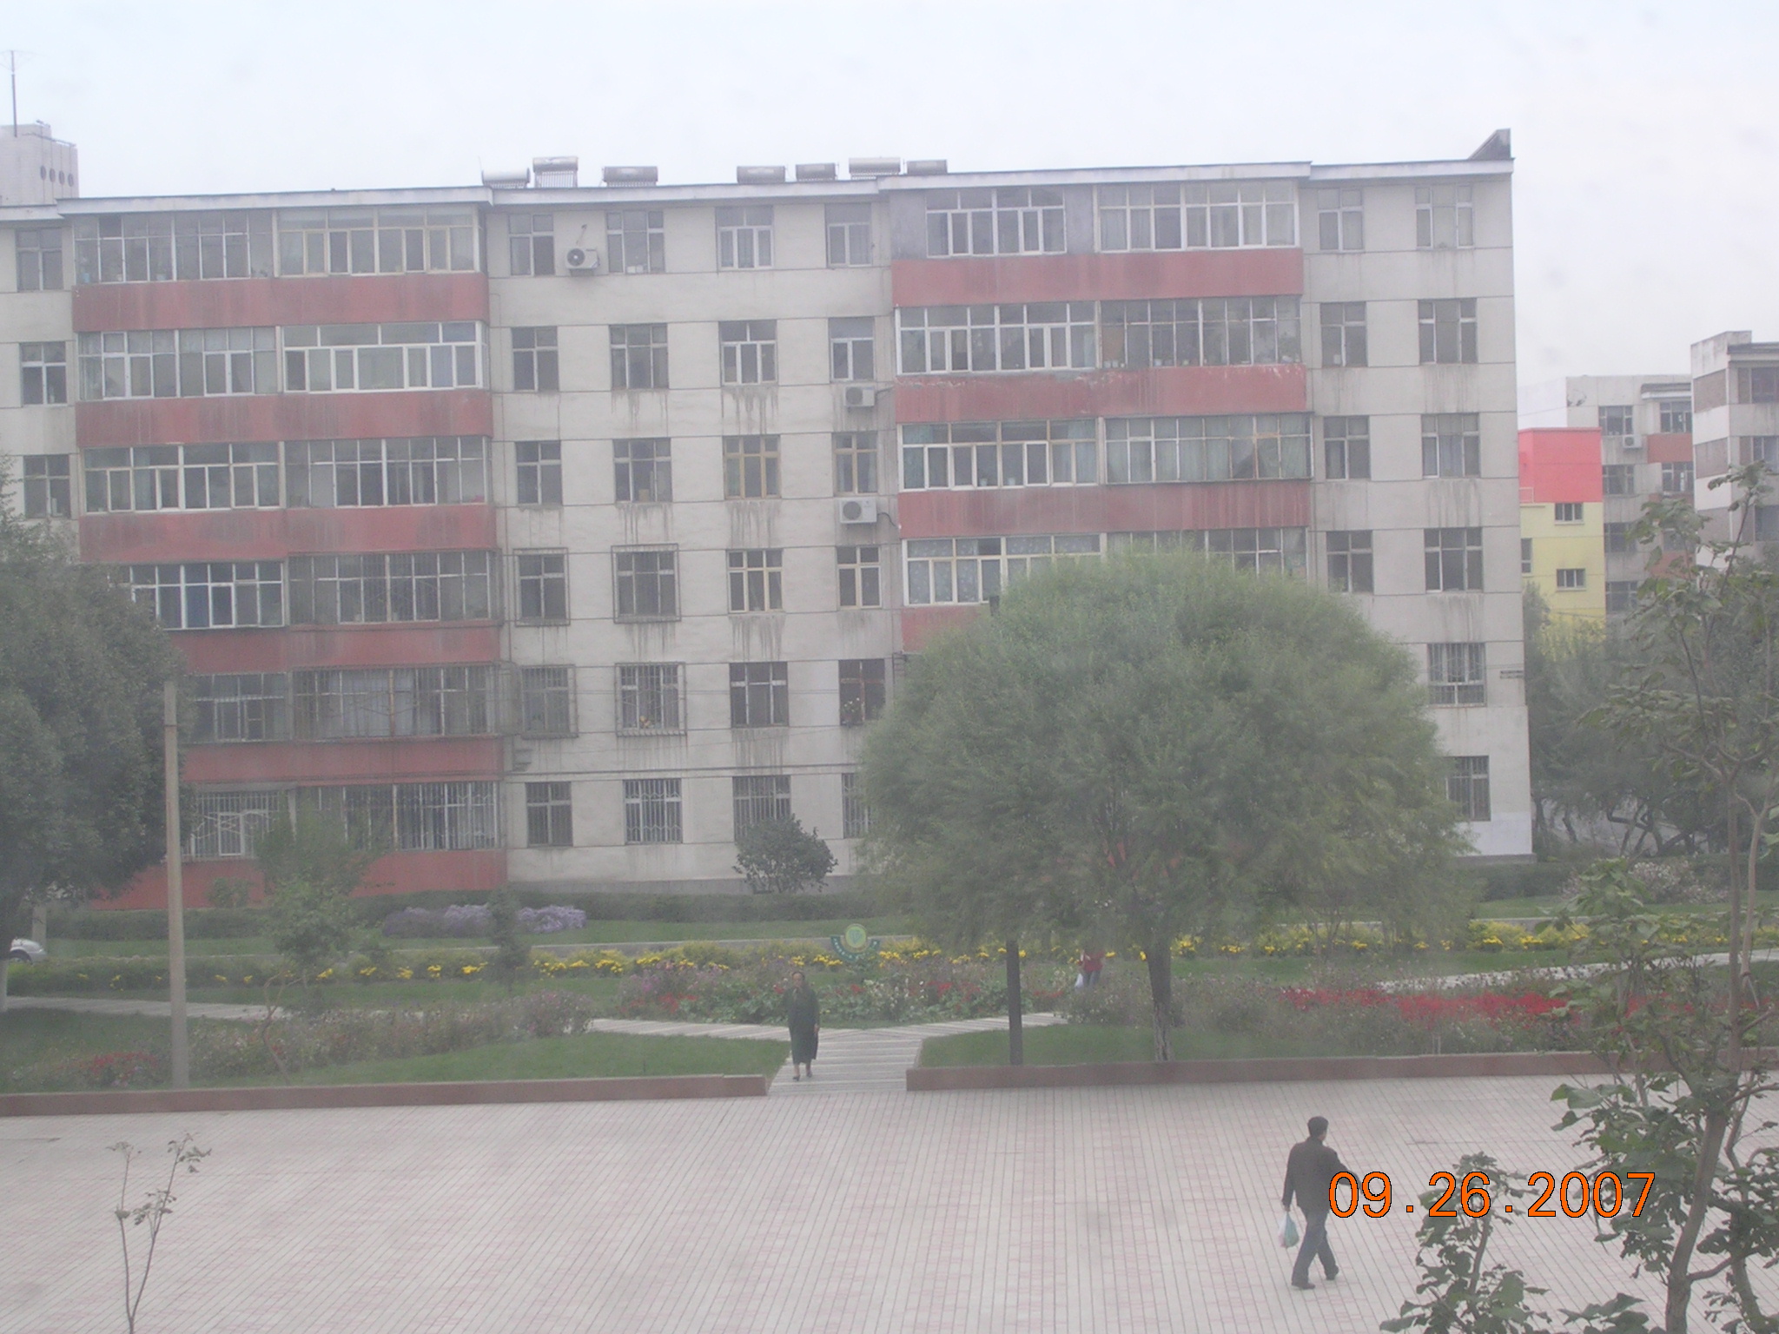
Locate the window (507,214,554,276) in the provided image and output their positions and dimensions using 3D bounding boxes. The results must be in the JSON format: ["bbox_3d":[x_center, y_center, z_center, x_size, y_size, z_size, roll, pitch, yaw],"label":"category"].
[{"bbox_3d":[-8.869,-10.431,109.110,1.123,1.512,0.150,-2,1,1],"label":"window"}]

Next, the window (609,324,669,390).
[{"bbox_3d":[-6.352,-7.869,112.216,1.471,1.617,0.200,-2,0,2],"label":"window"}]

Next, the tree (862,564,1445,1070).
[{"bbox_3d":[3.962,2.041,63.944,8.513,7.406,8.200,-2,1,2],"label":"tree"}]

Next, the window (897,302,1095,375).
[{"bbox_3d":[2.710,-8.275,111.498,5.054,1.694,0.180,-2,1,2],"label":"window"}]

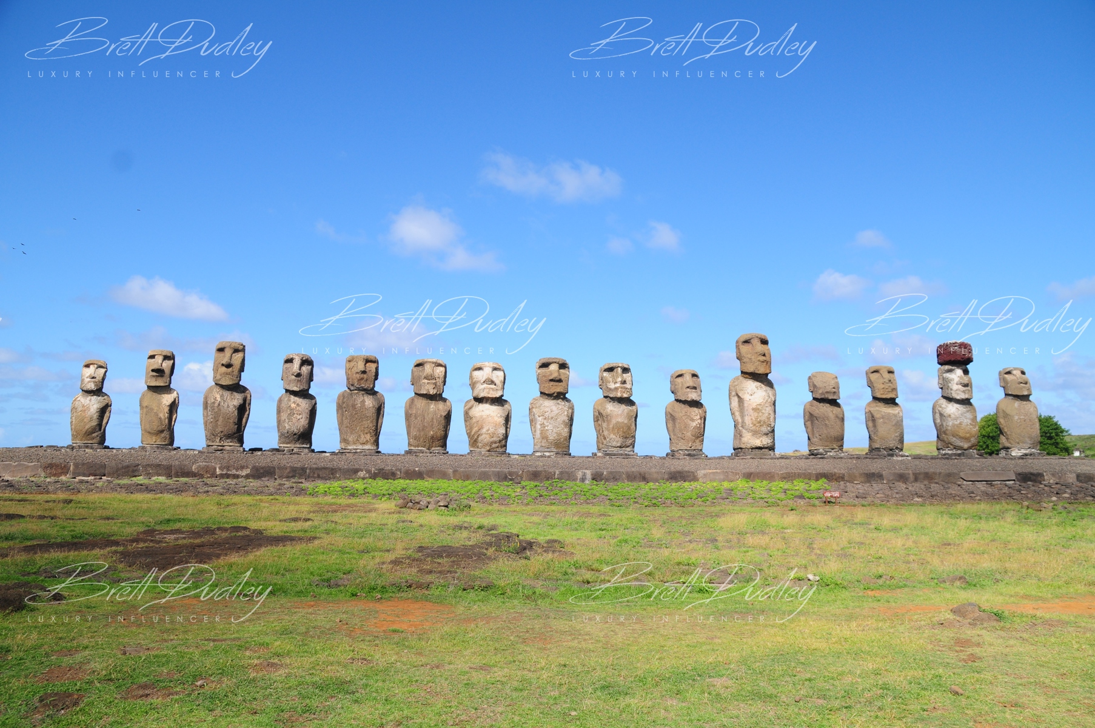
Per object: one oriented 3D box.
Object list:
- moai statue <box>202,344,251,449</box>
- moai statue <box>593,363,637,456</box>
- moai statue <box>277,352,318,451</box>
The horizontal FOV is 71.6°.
[{"bbox_3d":[-21.539,2.121,51.059,2.947,7.397,1.827,2,-8,-11],"label":"moai statue"},{"bbox_3d":[4.855,3.205,54.577,3.070,6.650,2.300,1,-7,-6],"label":"moai statue"},{"bbox_3d":[-17.160,2.627,52.008,2.520,6.780,1.710,2,-7,-10],"label":"moai statue"}]

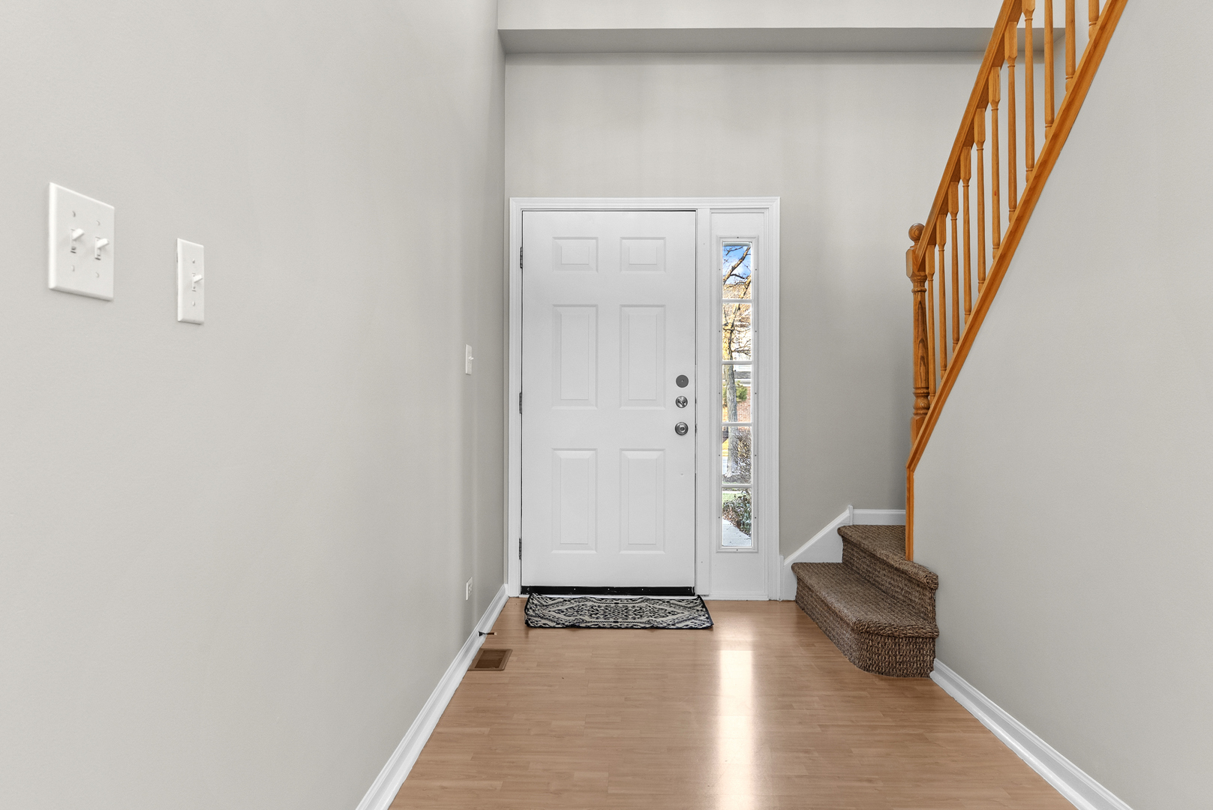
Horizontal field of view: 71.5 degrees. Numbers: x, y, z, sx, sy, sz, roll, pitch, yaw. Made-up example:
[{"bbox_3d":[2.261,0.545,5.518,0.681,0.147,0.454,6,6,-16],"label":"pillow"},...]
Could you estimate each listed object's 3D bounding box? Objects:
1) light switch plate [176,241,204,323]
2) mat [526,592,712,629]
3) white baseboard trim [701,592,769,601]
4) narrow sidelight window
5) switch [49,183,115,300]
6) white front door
[{"bbox_3d":[-0.591,-0.175,1.211,0.017,0.114,0.070,0,1,1],"label":"light switch plate"},{"bbox_3d":[0.060,1.025,4.185,0.875,0.018,0.550,0,1,1],"label":"mat"},{"bbox_3d":[0.682,1.010,4.450,0.355,0.050,0.018,0,1,1],"label":"white baseboard trim"},{"bbox_3d":[0.690,-0.047,4.458,0.180,1.630,0.040,0,1,1],"label":"narrow sidelight window"},{"bbox_3d":[-0.596,-0.183,0.970,0.017,0.114,0.116,0,1,1],"label":"switch"},{"bbox_3d":[0.015,-0.016,4.479,0.914,2.010,0.045,0,1,1],"label":"white front door"}]

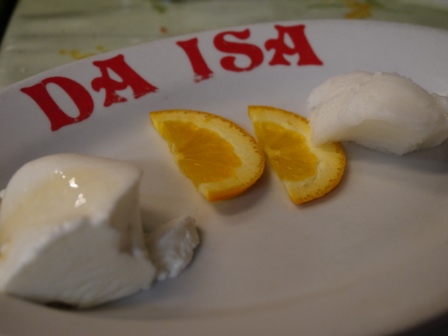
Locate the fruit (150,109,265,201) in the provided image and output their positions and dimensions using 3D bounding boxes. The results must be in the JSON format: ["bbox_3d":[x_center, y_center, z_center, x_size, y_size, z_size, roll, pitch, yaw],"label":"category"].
[{"bbox_3d":[-0.005,-0.009,0.331,0.037,0.010,0.073,-14,40,-23],"label":"fruit"}]

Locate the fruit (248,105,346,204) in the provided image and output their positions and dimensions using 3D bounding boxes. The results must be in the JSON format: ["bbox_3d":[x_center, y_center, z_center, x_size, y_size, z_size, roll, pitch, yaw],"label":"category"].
[{"bbox_3d":[0.040,-0.008,0.333,0.036,0.009,0.080,-5,37,-12],"label":"fruit"}]

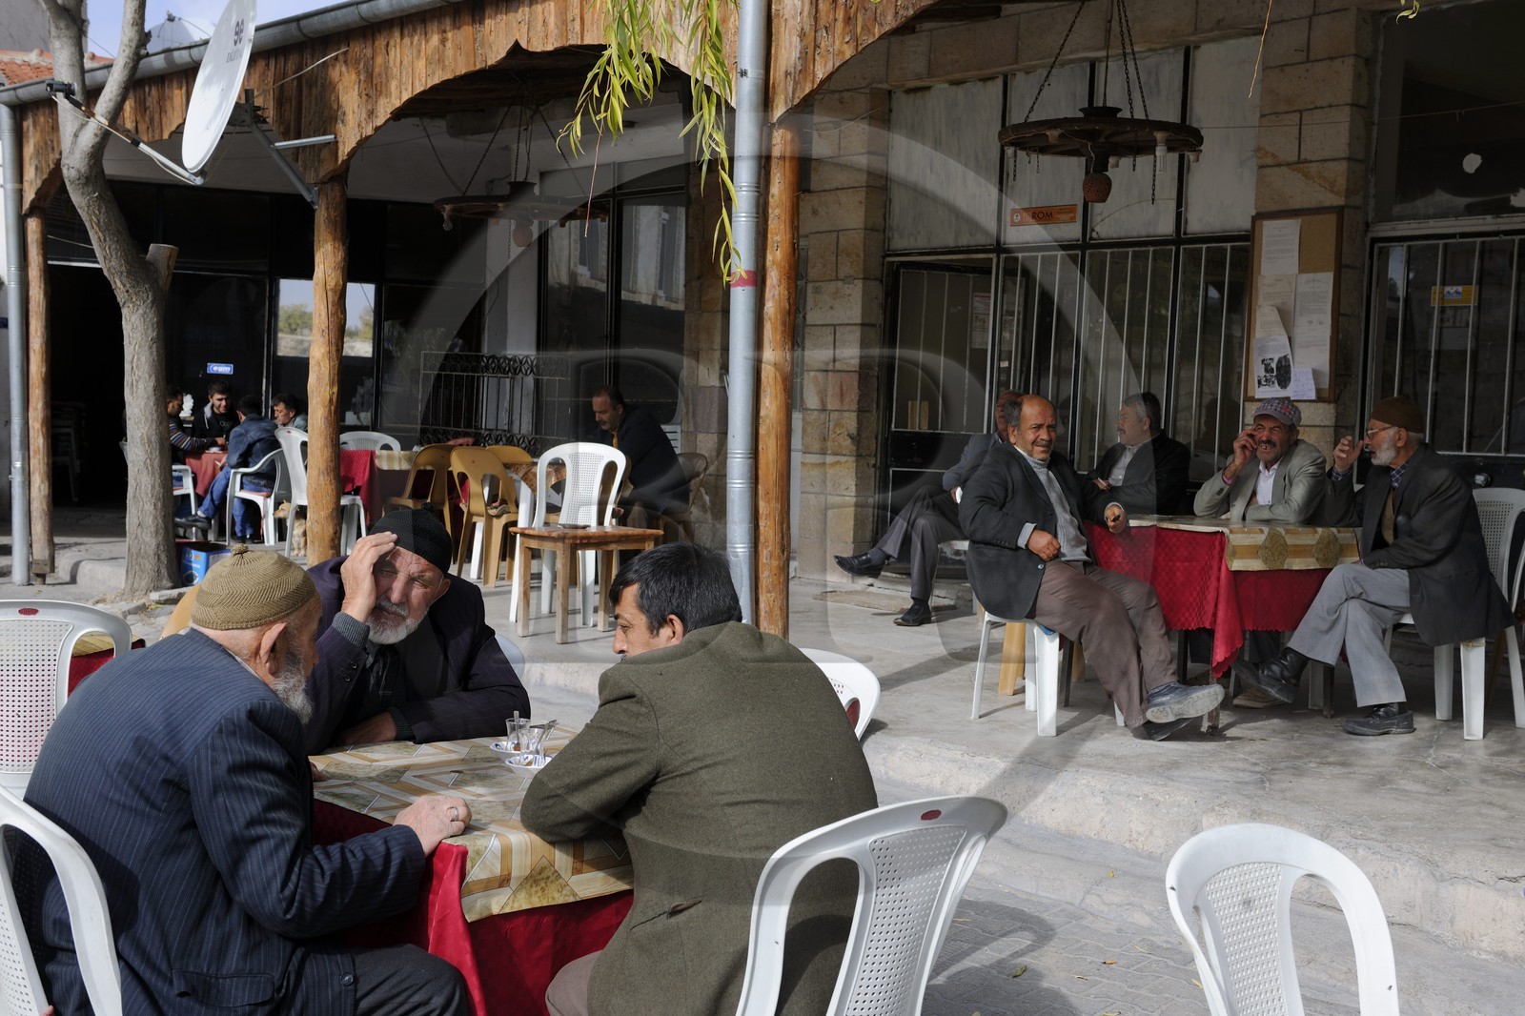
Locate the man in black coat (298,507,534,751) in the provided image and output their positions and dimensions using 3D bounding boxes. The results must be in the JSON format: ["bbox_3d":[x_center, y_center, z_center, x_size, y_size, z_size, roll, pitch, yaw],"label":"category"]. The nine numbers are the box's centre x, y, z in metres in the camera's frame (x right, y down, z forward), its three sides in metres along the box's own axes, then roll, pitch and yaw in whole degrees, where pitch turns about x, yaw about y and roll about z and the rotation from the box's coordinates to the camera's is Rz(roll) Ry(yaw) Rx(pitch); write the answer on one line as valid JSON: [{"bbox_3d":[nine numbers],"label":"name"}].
[{"bbox_3d":[-0.737,0.588,3.884,0.560,1.200,0.780,0,4,-22],"label":"man in black coat"}]

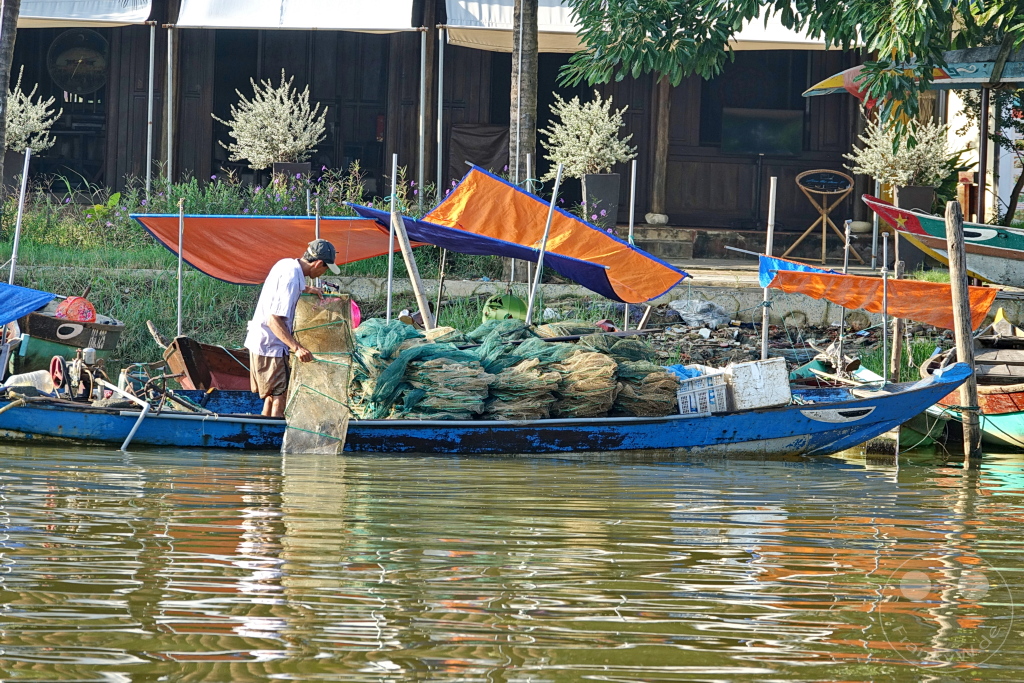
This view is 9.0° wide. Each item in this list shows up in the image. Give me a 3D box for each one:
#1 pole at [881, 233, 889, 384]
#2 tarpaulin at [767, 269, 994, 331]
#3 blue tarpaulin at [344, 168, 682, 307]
[{"bbox_3d":[2.585,-0.229,45.200,0.040,1.060,0.040,0,2,0],"label":"pole"},{"bbox_3d":[2.608,-0.304,46.100,1.650,0.450,1.000,0,2,-5],"label":"tarpaulin"},{"bbox_3d":[0.039,-0.750,46.100,2.150,0.930,1.250,0,2,15],"label":"blue tarpaulin"}]

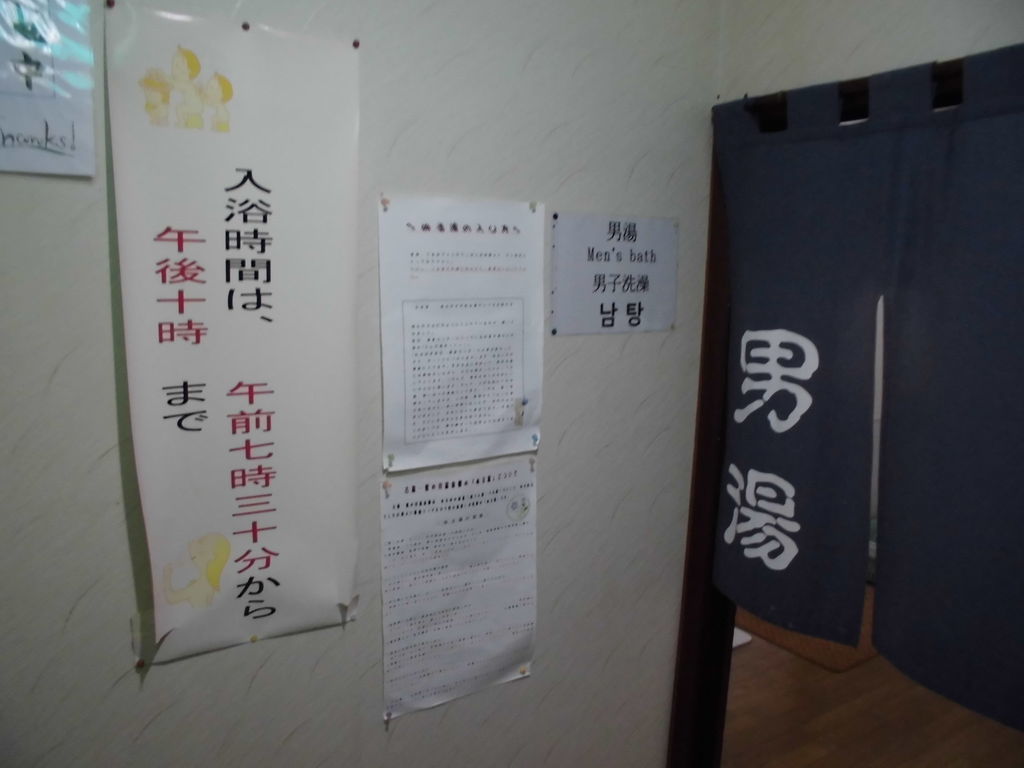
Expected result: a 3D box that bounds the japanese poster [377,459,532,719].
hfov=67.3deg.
[{"bbox_3d":[-0.082,0.347,1.326,0.295,0.424,0.010,-4,12,-31],"label":"japanese poster"}]

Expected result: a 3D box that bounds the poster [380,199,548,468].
[{"bbox_3d":[-0.073,-0.077,1.249,0.295,0.422,0.010,-4,12,-31],"label":"poster"}]

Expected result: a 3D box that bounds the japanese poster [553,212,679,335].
[{"bbox_3d":[0.193,-0.196,1.388,0.290,0.211,0.010,-4,12,-31],"label":"japanese poster"}]

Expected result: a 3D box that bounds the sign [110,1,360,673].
[{"bbox_3d":[-0.364,-0.041,1.071,0.318,0.870,0.020,-4,12,-31],"label":"sign"}]

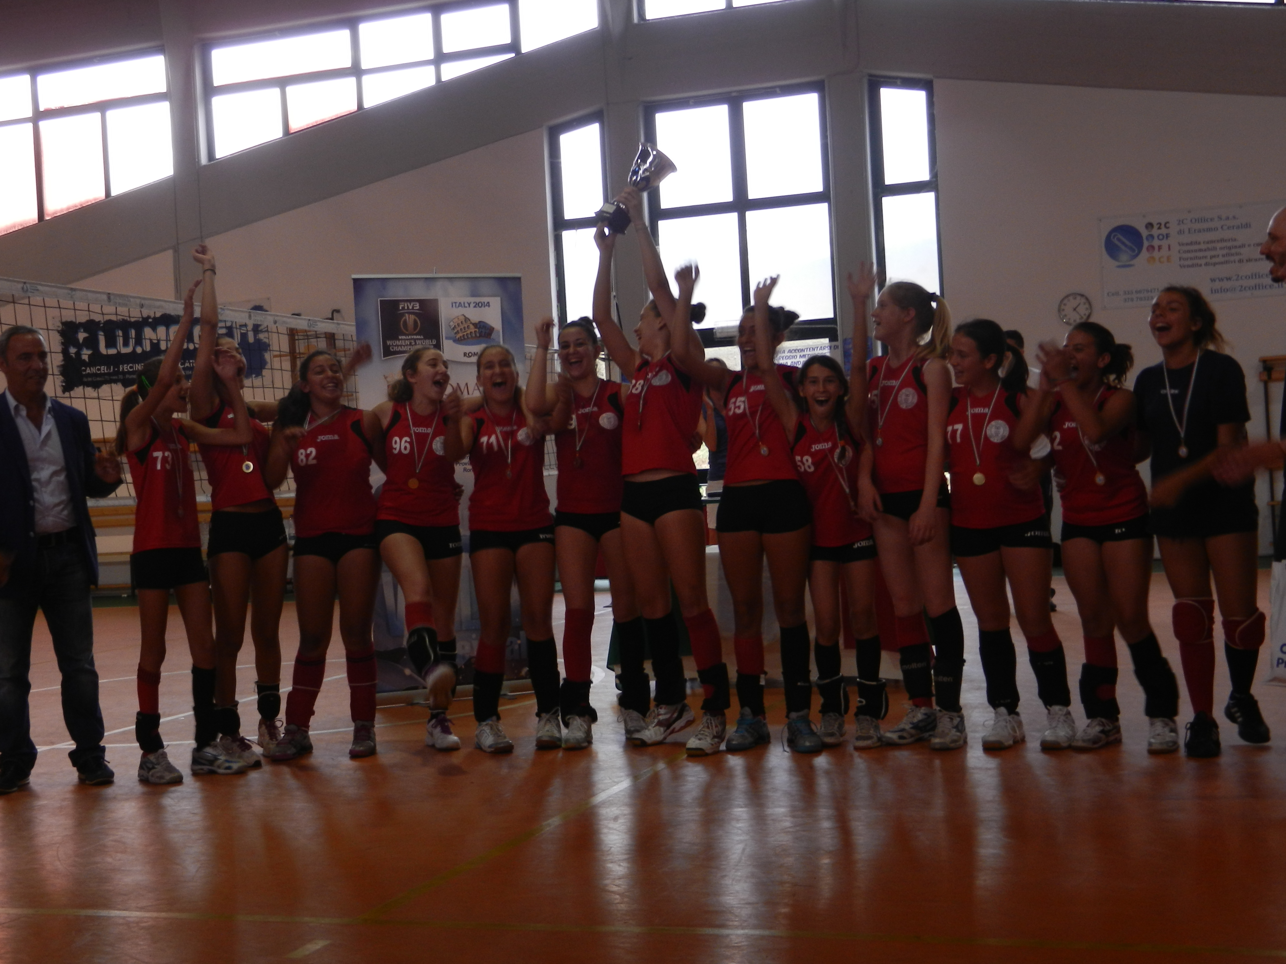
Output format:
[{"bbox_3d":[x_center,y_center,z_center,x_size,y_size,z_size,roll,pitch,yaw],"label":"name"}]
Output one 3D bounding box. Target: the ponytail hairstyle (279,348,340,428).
[{"bbox_3d":[-1.363,-0.385,6.820,0.240,0.320,0.220,-3,1,-15],"label":"ponytail hairstyle"}]

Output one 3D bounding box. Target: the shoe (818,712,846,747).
[{"bbox_3d":[0.726,0.930,6.398,0.100,0.125,0.260,-3,1,12],"label":"shoe"}]

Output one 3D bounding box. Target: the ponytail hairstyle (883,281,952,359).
[{"bbox_3d":[1.015,-0.602,6.200,0.230,0.280,0.180,-3,0,-22],"label":"ponytail hairstyle"}]

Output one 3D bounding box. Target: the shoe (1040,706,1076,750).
[{"bbox_3d":[1.523,0.887,6.121,0.110,0.130,0.275,-3,1,22],"label":"shoe"}]

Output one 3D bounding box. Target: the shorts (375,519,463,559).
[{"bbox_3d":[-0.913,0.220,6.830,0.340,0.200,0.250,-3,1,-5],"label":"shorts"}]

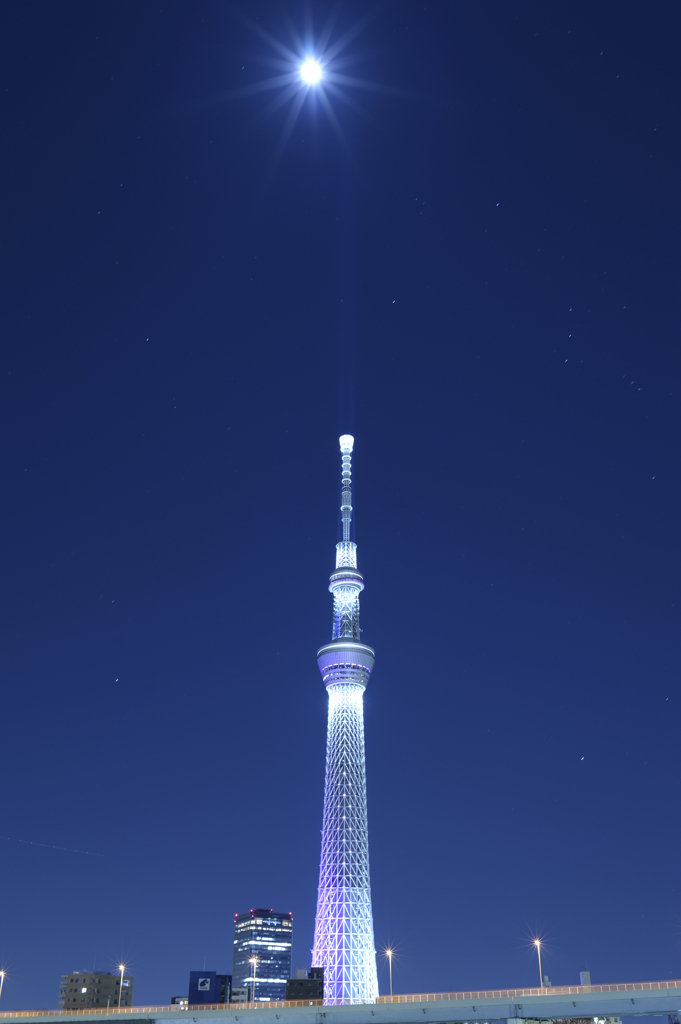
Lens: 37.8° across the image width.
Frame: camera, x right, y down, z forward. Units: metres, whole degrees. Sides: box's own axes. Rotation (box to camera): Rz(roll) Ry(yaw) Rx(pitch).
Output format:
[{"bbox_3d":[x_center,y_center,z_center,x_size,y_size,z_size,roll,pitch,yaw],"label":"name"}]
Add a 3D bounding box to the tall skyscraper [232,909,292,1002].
[{"bbox_3d":[-77.411,477.608,975.771,43.000,158.000,42.000,15,-33,-23],"label":"tall skyscraper"}]

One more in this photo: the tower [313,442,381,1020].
[{"bbox_3d":[5.976,187.326,948.413,68.000,634.000,66.000,0,-30,0],"label":"tower"}]

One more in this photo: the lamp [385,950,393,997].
[{"bbox_3d":[10.839,101.050,215.348,0.500,11.000,1.400,-17,-34,27],"label":"lamp"}]

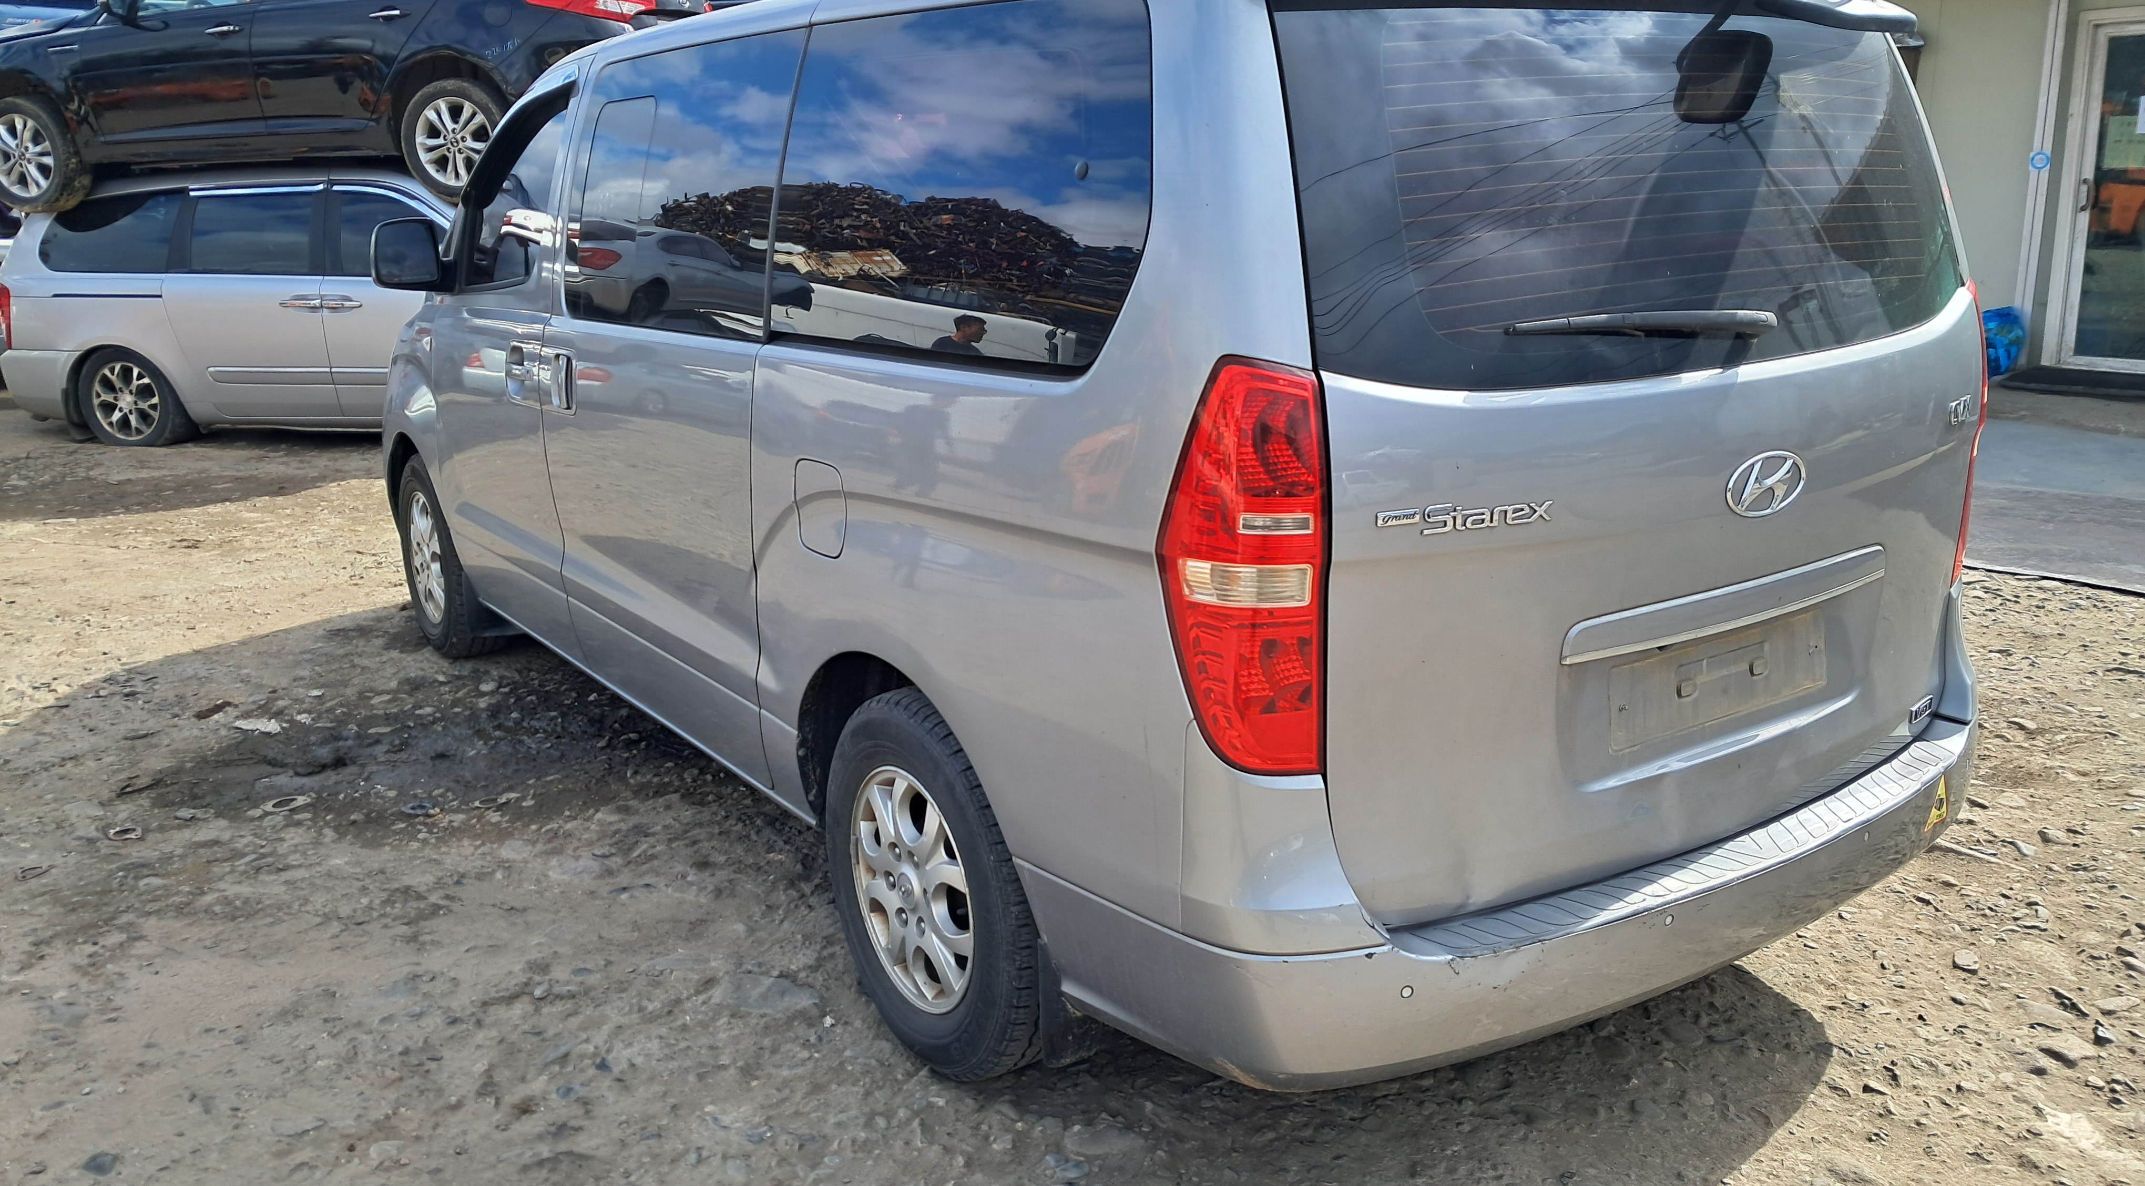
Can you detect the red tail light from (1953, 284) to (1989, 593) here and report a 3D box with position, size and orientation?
[{"bbox_3d":[1.579,-0.305,3.012,0.175,0.555,0.210,-11,18,-33],"label":"red tail light"}]

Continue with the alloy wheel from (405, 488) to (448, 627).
[{"bbox_3d":[-2.038,-0.125,5.513,0.170,0.440,0.440,-11,18,-33],"label":"alloy wheel"}]

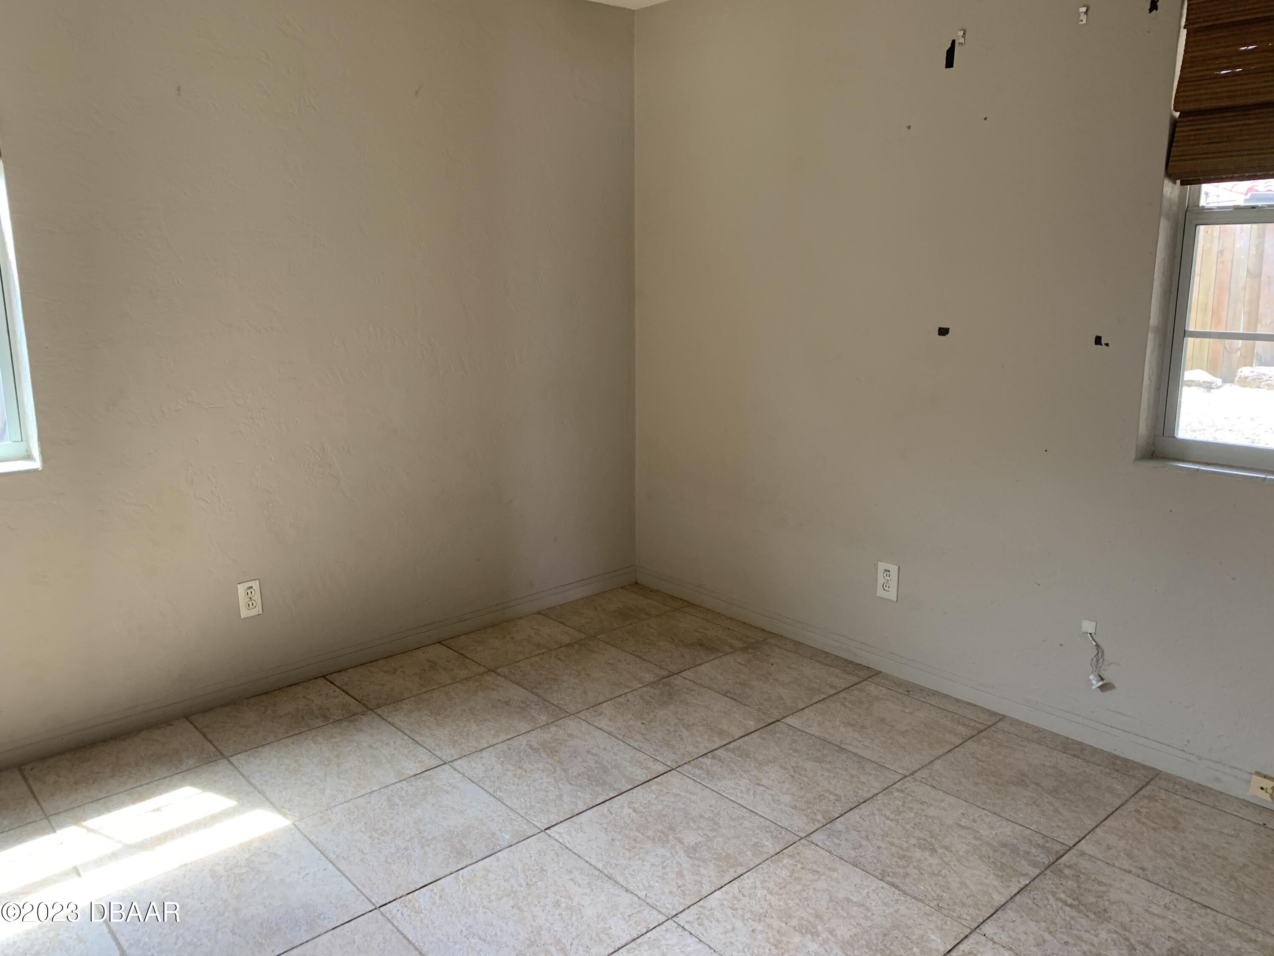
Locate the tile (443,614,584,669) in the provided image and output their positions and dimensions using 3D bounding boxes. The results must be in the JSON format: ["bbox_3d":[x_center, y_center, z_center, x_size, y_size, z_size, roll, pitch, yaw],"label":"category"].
[{"bbox_3d":[-0.451,0.620,3.639,0.451,0.010,0.357,-10,16,-41],"label":"tile"}]

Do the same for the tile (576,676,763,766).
[{"bbox_3d":[0.123,0.756,3.008,0.455,0.010,0.460,-11,16,-41],"label":"tile"}]

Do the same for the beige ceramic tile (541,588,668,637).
[{"bbox_3d":[-0.117,0.556,3.938,0.450,0.010,0.351,-11,16,-41],"label":"beige ceramic tile"}]

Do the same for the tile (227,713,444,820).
[{"bbox_3d":[-0.857,0.811,2.736,0.451,0.010,0.451,-10,16,-41],"label":"tile"}]

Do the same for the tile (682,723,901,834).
[{"bbox_3d":[0.430,0.827,2.673,0.455,0.010,0.452,-11,16,-41],"label":"tile"}]

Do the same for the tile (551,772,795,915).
[{"bbox_3d":[0.090,0.892,2.375,0.451,0.010,0.452,-11,16,-41],"label":"tile"}]

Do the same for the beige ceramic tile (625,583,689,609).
[{"bbox_3d":[0.087,0.514,4.139,0.083,0.010,0.377,-10,16,-41],"label":"beige ceramic tile"}]

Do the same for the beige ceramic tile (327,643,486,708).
[{"bbox_3d":[-0.797,0.686,3.341,0.451,0.010,0.351,-11,16,-41],"label":"beige ceramic tile"}]

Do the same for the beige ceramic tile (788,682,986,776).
[{"bbox_3d":[0.768,0.762,2.959,0.451,0.010,0.451,-10,16,-41],"label":"beige ceramic tile"}]

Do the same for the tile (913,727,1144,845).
[{"bbox_3d":[1.071,0.832,2.627,0.451,0.010,0.451,-10,16,-41],"label":"tile"}]

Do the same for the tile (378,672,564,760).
[{"bbox_3d":[-0.526,0.749,3.045,0.451,0.010,0.455,-11,16,-41],"label":"tile"}]

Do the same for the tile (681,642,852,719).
[{"bbox_3d":[0.462,0.691,3.306,0.450,0.010,0.460,-11,16,-41],"label":"tile"}]

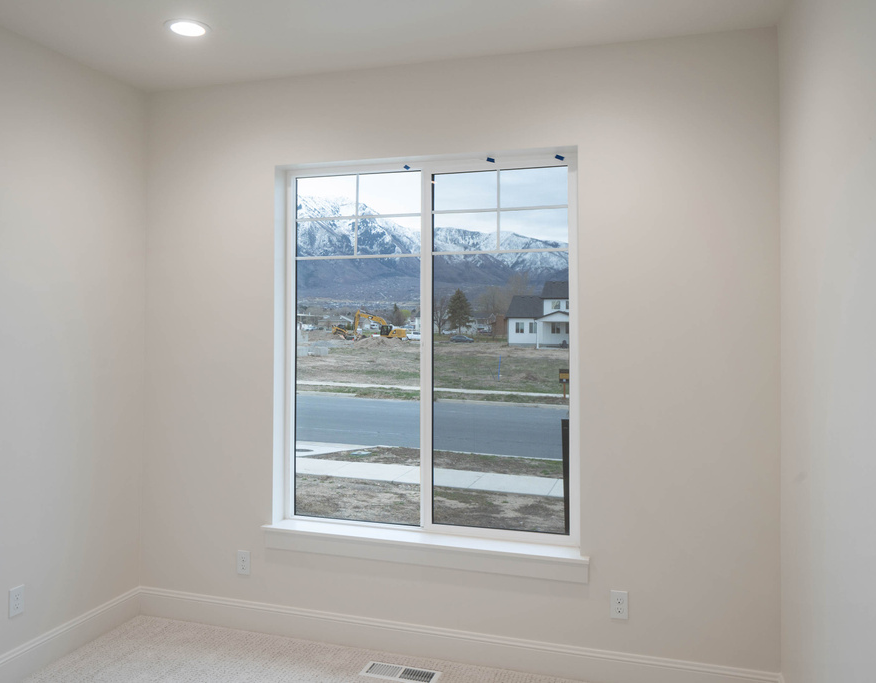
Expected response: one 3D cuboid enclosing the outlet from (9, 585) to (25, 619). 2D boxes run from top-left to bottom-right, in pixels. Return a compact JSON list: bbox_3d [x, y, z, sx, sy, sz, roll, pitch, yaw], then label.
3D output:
[{"bbox_3d":[-1.786,1.106,2.899,0.012,0.117,0.072,0,-1,17],"label":"outlet"}]

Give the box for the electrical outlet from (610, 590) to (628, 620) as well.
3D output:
[{"bbox_3d":[0.771,1.123,2.899,0.072,0.117,0.012,0,-1,17],"label":"electrical outlet"}]

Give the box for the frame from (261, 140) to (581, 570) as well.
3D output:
[{"bbox_3d":[-0.086,0.084,3.225,1.581,1.896,0.155,0,-1,17],"label":"frame"}]

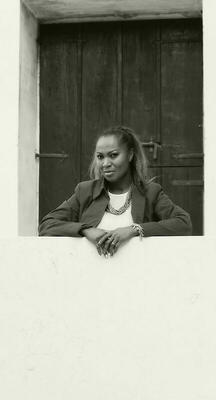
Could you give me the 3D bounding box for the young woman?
[{"bbox_3d":[0.040,0.450,3.230,0.690,1.550,0.520,0,-3,7],"label":"young woman"}]

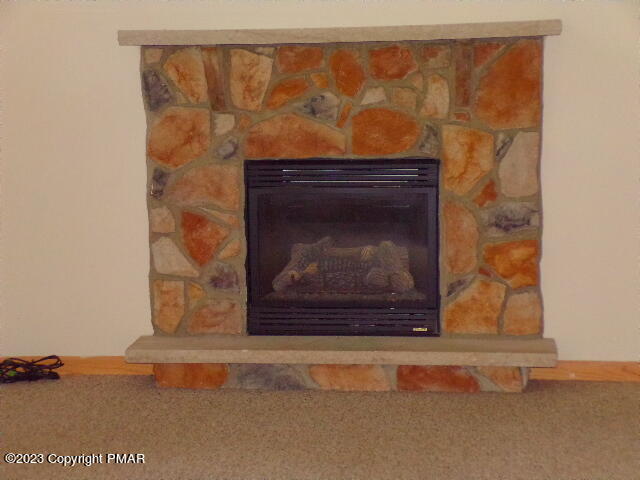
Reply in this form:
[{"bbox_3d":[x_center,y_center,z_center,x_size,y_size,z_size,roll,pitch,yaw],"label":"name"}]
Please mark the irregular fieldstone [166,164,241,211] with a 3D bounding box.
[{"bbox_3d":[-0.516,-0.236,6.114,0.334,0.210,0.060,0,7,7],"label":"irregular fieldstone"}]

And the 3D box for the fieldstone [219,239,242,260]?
[{"bbox_3d":[-0.424,0.044,6.542,0.111,0.098,0.055,0,7,7],"label":"fieldstone"}]

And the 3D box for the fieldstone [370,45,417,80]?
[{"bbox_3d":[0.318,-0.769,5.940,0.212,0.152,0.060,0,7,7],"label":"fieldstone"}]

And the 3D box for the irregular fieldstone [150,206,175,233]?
[{"bbox_3d":[-0.719,-0.099,6.309,0.113,0.120,0.060,0,8,8],"label":"irregular fieldstone"}]

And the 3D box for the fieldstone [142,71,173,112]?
[{"bbox_3d":[-0.731,-0.682,6.229,0.139,0.180,0.070,0,8,8],"label":"fieldstone"}]

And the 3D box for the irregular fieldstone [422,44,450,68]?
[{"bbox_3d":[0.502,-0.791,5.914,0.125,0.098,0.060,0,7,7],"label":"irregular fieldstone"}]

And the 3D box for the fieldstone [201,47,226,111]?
[{"bbox_3d":[-0.475,-0.731,6.186,0.119,0.286,0.065,0,8,8],"label":"fieldstone"}]

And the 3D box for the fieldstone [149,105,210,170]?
[{"bbox_3d":[-0.633,-0.471,6.253,0.288,0.281,0.080,0,8,8],"label":"fieldstone"}]

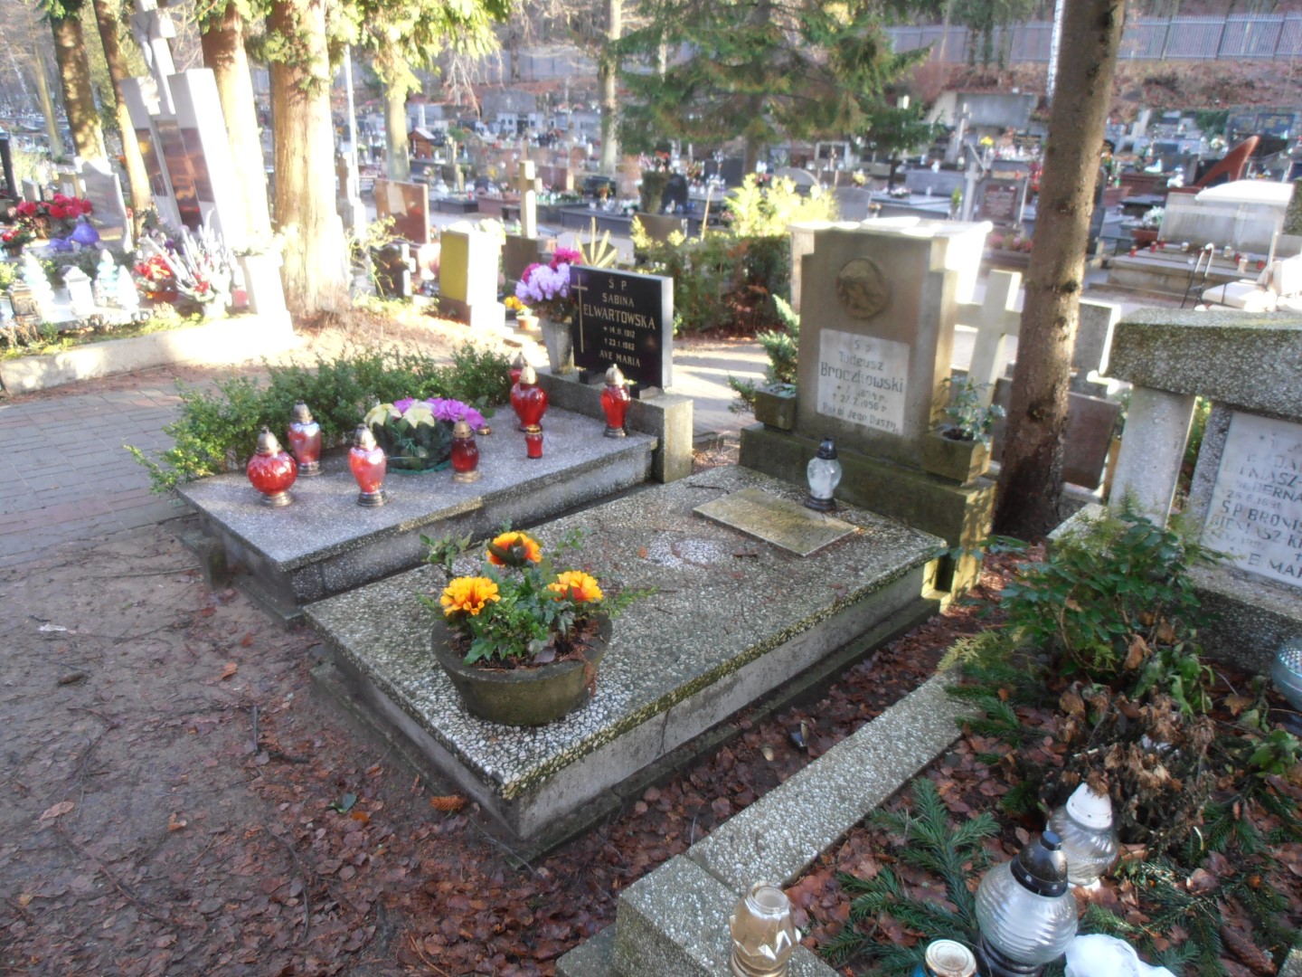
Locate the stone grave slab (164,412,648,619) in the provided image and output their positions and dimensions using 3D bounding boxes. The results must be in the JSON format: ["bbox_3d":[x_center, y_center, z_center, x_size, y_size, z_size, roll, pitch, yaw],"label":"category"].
[{"bbox_3d":[-0.879,-0.017,3.708,0.868,0.192,1.695,20,29,40],"label":"stone grave slab"}]

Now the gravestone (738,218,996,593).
[{"bbox_3d":[0.791,-0.327,3.340,0.216,1.179,1.003,-19,29,-40],"label":"gravestone"}]

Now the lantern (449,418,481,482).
[{"bbox_3d":[-0.726,-0.156,3.526,0.115,0.236,0.115,1,21,0],"label":"lantern"}]

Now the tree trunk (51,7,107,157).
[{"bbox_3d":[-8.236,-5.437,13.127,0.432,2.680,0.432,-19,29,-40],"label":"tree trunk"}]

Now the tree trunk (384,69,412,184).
[{"bbox_3d":[-6.022,-8.542,21.459,0.500,2.560,0.500,-18,28,-41],"label":"tree trunk"}]

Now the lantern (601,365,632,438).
[{"bbox_3d":[-0.149,-0.385,3.955,0.129,0.313,0.129,1,21,0],"label":"lantern"}]

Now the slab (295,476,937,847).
[{"bbox_3d":[0.012,0.361,2.884,1.824,0.202,1.003,-19,29,-40],"label":"slab"}]

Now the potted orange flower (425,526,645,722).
[{"bbox_3d":[-0.313,0.343,2.213,0.461,0.326,0.490,0,22,0],"label":"potted orange flower"}]

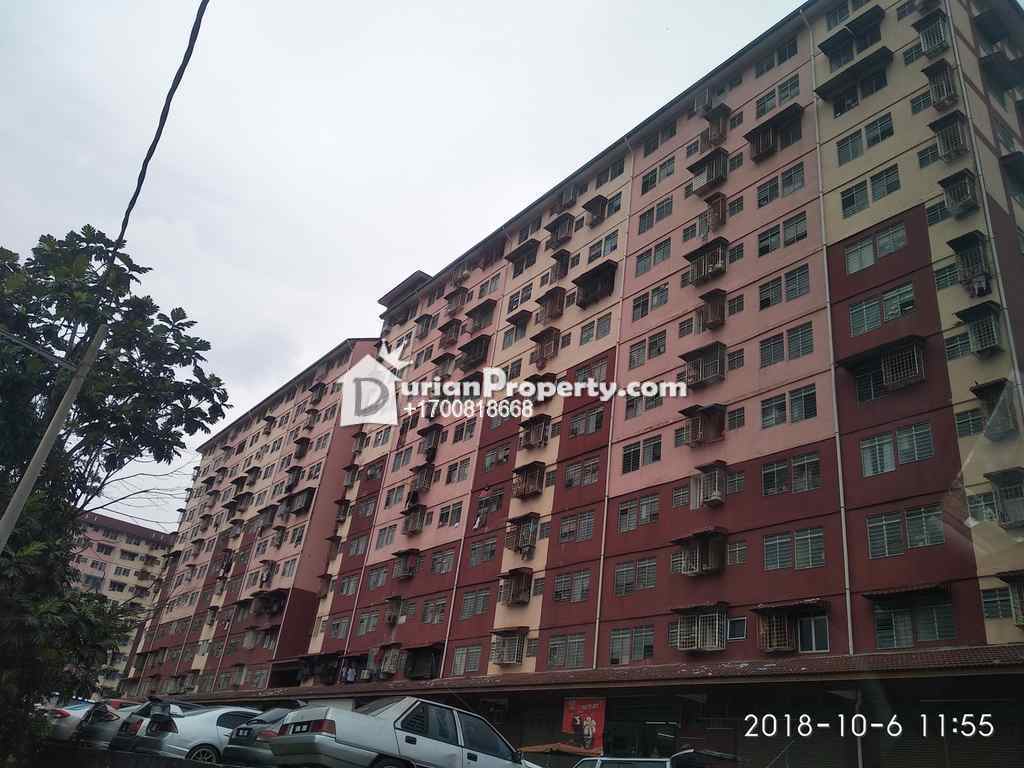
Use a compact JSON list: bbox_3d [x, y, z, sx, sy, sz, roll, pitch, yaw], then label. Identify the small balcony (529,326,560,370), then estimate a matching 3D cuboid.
[{"bbox_3d":[1.772,-2.030,44.312,0.630,1.897,2.062,25,-32,-29],"label":"small balcony"}]

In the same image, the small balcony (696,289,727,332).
[{"bbox_3d":[8.703,-3.250,33.460,0.704,1.443,1.003,25,-32,-29],"label":"small balcony"}]

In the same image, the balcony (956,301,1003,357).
[{"bbox_3d":[14.662,-1.697,24.077,0.692,1.484,1.036,25,-32,-29],"label":"balcony"}]

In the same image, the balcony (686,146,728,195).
[{"bbox_3d":[9.836,-10.630,38.646,0.680,1.800,2.150,26,-33,-30],"label":"balcony"}]

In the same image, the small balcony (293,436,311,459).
[{"bbox_3d":[-19.007,5.805,69.529,0.720,1.400,1.750,25,-32,-29],"label":"small balcony"}]

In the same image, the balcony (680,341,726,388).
[{"bbox_3d":[8.340,-0.787,33.498,0.713,1.650,1.965,26,-32,-29],"label":"balcony"}]

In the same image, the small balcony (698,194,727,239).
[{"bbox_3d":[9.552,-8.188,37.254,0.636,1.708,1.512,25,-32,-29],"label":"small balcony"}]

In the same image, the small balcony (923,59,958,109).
[{"bbox_3d":[16.152,-11.392,29.127,0.636,1.708,0.840,25,-32,-29],"label":"small balcony"}]

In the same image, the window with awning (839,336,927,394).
[{"bbox_3d":[12.469,-0.585,25.969,0.750,1.623,2.832,25,-32,-29],"label":"window with awning"}]

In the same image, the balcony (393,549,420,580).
[{"bbox_3d":[-6.771,11.277,47.886,0.600,1.760,2.558,25,-32,-29],"label":"balcony"}]

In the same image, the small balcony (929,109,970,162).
[{"bbox_3d":[15.593,-8.821,27.371,0.620,1.650,1.100,25,-32,-29],"label":"small balcony"}]

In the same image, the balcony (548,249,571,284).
[{"bbox_3d":[2.935,-7.272,46.871,0.680,1.750,1.150,26,-33,-30],"label":"balcony"}]

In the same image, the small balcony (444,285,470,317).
[{"bbox_3d":[-4.181,-6.072,57.106,0.680,1.800,2.150,26,-33,-30],"label":"small balcony"}]

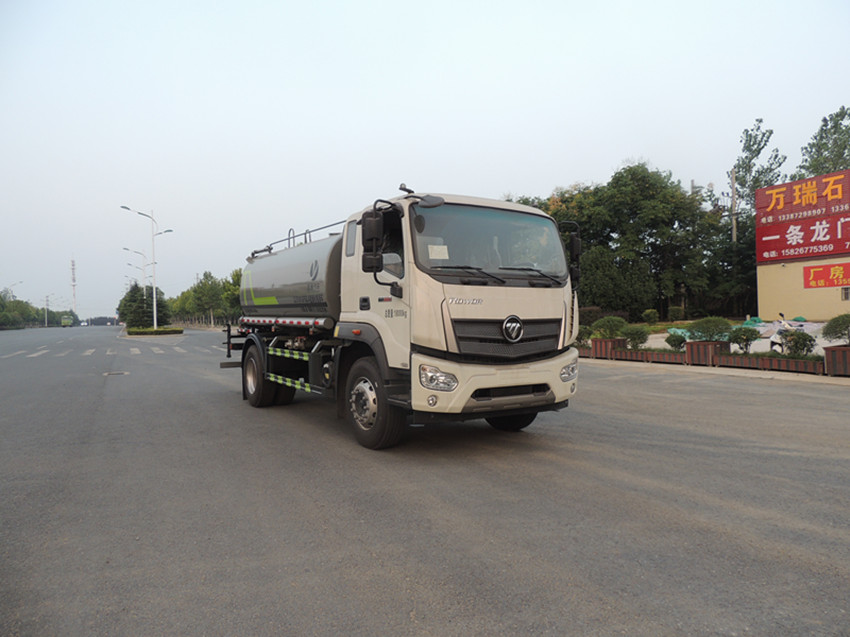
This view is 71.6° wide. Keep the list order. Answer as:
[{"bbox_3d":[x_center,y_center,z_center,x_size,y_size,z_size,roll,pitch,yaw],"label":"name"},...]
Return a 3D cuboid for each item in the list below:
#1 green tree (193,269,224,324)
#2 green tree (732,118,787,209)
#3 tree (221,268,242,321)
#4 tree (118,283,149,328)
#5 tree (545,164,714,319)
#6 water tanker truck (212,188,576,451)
[{"bbox_3d":[-32.335,-2.912,88.000,4.780,8.510,4.800,-1,0,0],"label":"green tree"},{"bbox_3d":[26.115,-7.807,46.000,4.840,15.610,4.800,-1,0,0],"label":"green tree"},{"bbox_3d":[-29.022,-3.208,90.000,4.740,8.860,4.800,-1,0,0],"label":"tree"},{"bbox_3d":[-34.137,-1.405,69.000,3.750,5.860,3.800,-1,0,0],"label":"tree"},{"bbox_3d":[12.842,-4.773,37.000,10.680,9.800,8.500,-1,0,0],"label":"tree"},{"bbox_3d":[-1.061,0.019,9.326,2.580,2.910,7.730,-1,0,-31],"label":"water tanker truck"}]

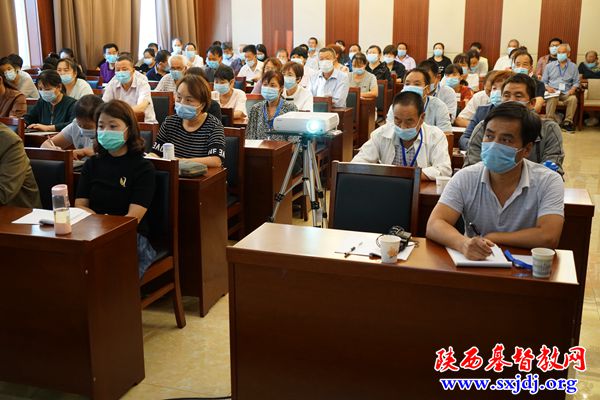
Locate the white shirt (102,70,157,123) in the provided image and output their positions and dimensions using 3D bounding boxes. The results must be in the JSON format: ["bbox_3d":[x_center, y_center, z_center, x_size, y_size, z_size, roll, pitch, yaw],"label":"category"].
[{"bbox_3d":[-1.595,-0.889,6.277,0.470,0.580,0.350,4,15,16],"label":"white shirt"}]

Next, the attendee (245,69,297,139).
[{"bbox_3d":[-0.226,-0.333,4.999,0.480,1.240,0.760,5,15,19],"label":"attendee"}]

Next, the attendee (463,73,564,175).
[{"bbox_3d":[1.153,-0.027,3.693,0.540,1.300,0.760,5,15,17],"label":"attendee"}]

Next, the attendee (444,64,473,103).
[{"bbox_3d":[1.580,-0.731,6.658,0.550,1.190,0.720,6,16,22],"label":"attendee"}]

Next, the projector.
[{"bbox_3d":[0.037,-0.436,3.807,0.312,0.090,0.250,5,15,17],"label":"projector"}]

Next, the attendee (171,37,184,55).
[{"bbox_3d":[-2.090,-2.066,11.383,0.480,1.358,0.750,5,15,17],"label":"attendee"}]

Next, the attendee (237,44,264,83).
[{"bbox_3d":[-0.712,-1.463,9.192,0.500,1.295,0.750,5,15,17],"label":"attendee"}]

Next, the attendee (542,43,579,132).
[{"bbox_3d":[3.933,-1.684,10.141,0.580,1.320,0.800,5,15,17],"label":"attendee"}]

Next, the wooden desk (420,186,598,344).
[{"bbox_3d":[0.831,0.305,3.483,1.200,0.760,0.380,5,15,17],"label":"wooden desk"}]

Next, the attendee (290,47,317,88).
[{"bbox_3d":[0.016,-1.169,8.081,0.550,1.320,0.720,5,15,17],"label":"attendee"}]

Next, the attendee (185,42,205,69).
[{"bbox_3d":[-1.694,-1.803,10.509,0.480,1.288,0.750,5,15,17],"label":"attendee"}]

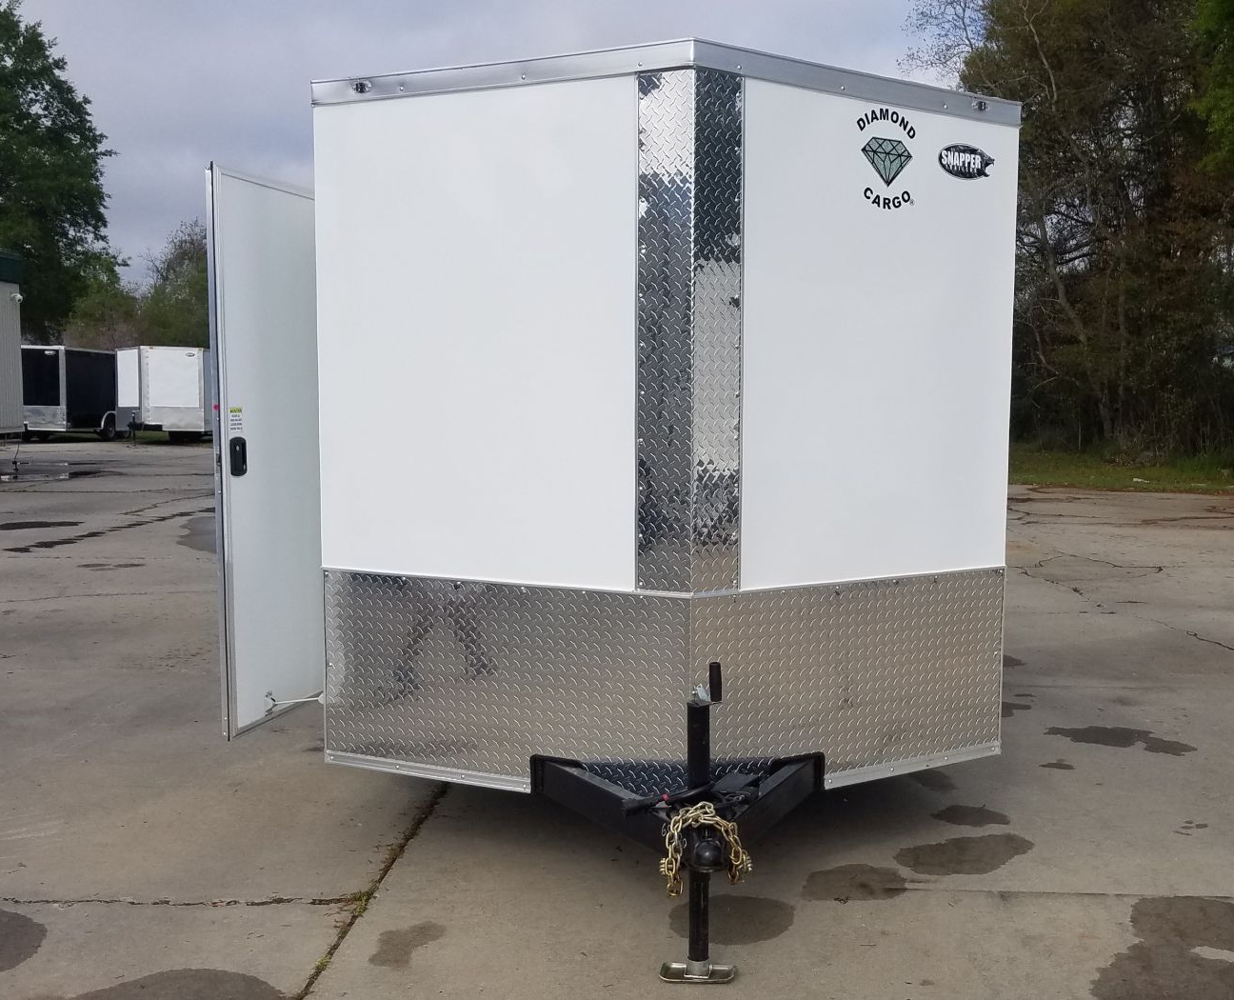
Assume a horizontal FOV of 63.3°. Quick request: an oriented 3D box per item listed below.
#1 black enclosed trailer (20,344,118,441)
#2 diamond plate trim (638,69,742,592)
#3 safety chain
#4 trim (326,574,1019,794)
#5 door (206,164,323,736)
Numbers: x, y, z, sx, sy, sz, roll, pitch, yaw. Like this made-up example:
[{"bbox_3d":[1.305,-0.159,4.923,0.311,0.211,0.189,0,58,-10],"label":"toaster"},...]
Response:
[{"bbox_3d":[-14.650,-2.700,26.100,2.250,2.400,5.700,0,5,-2],"label":"black enclosed trailer"},{"bbox_3d":[0.198,-0.434,2.673,0.287,1.377,0.064,0,5,-4],"label":"diamond plate trim"},{"bbox_3d":[0.207,0.820,2.360,0.205,0.205,0.150,0,5,-4],"label":"safety chain"},{"bbox_3d":[0.181,0.539,2.948,2.150,0.609,0.451,0,5,-4],"label":"trim"},{"bbox_3d":[-1.131,-0.174,3.611,0.050,1.811,0.961,2,5,17],"label":"door"}]

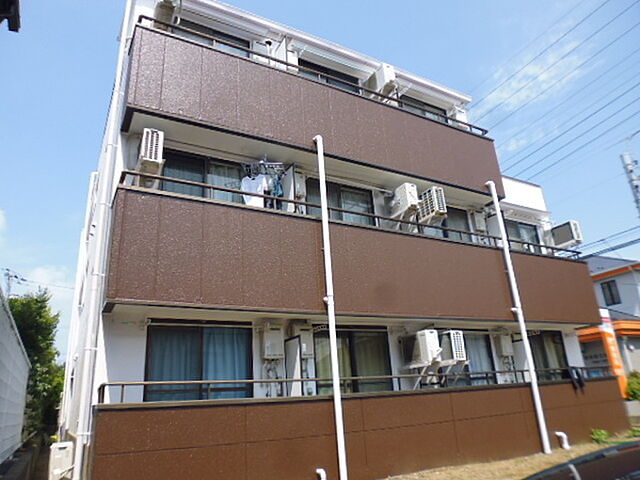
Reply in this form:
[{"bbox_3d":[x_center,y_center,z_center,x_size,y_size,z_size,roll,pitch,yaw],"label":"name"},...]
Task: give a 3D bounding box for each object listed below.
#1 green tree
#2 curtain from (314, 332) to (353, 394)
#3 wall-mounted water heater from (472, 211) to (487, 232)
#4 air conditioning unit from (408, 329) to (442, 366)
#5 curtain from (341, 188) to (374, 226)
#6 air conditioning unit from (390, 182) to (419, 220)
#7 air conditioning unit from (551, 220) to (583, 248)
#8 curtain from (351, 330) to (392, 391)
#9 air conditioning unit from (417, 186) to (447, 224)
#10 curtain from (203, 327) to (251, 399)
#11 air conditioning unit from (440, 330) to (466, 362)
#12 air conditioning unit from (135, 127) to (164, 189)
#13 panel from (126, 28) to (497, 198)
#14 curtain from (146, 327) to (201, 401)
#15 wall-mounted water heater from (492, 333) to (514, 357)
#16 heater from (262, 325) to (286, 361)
[{"bbox_3d":[-8.693,3.829,12.976,2.100,4.600,2.100,8,-23,-28],"label":"green tree"},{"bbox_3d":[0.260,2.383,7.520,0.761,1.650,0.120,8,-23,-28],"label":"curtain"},{"bbox_3d":[3.888,-0.396,10.966,0.310,0.490,0.223,8,-22,-28],"label":"wall-mounted water heater"},{"bbox_3d":[1.798,1.968,8.052,0.279,0.540,0.750,8,-23,-28],"label":"air conditioning unit"},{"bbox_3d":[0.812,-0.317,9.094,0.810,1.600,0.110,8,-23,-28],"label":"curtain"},{"bbox_3d":[1.598,-0.724,8.859,0.275,0.481,0.770,8,-23,-28],"label":"air conditioning unit"},{"bbox_3d":[6.226,-0.092,11.378,0.300,0.516,0.770,8,-23,-28],"label":"air conditioning unit"},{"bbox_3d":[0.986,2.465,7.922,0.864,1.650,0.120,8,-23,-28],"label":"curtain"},{"bbox_3d":[2.222,-0.676,9.214,0.285,0.545,0.770,8,-23,-28],"label":"air conditioning unit"},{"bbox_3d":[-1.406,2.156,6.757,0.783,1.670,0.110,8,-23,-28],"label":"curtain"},{"bbox_3d":[2.321,2.033,8.337,0.291,0.530,0.750,8,-23,-28],"label":"air conditioning unit"},{"bbox_3d":[-2.540,-1.213,6.576,0.280,0.487,0.770,8,-23,-28],"label":"air conditioning unit"},{"bbox_3d":[0.683,-2.218,9.020,8.413,1.654,0.180,8,-23,-28],"label":"panel"},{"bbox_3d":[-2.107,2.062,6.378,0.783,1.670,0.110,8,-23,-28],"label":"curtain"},{"bbox_3d":[4.143,2.407,10.050,0.329,0.477,0.229,8,-22,-28],"label":"wall-mounted water heater"},{"bbox_3d":[-0.769,1.654,7.084,0.328,0.486,0.190,8,-23,-28],"label":"heater"}]

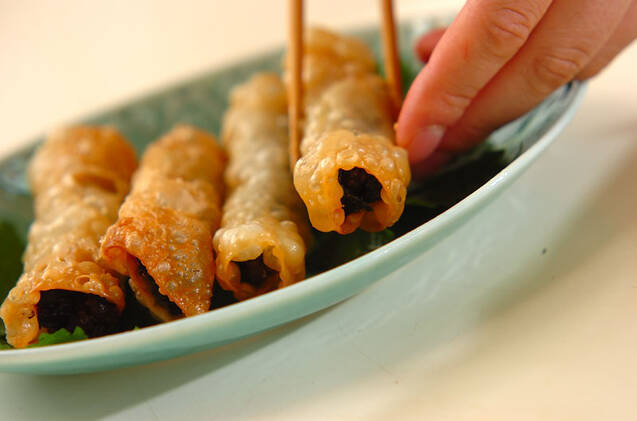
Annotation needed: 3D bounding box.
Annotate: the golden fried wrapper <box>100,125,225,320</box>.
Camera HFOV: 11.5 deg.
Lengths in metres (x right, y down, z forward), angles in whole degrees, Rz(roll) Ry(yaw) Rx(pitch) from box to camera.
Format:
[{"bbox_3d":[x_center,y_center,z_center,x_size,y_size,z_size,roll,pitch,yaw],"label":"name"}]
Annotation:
[{"bbox_3d":[-0.038,0.002,0.785,0.025,0.021,0.071,-4,26,4],"label":"golden fried wrapper"}]

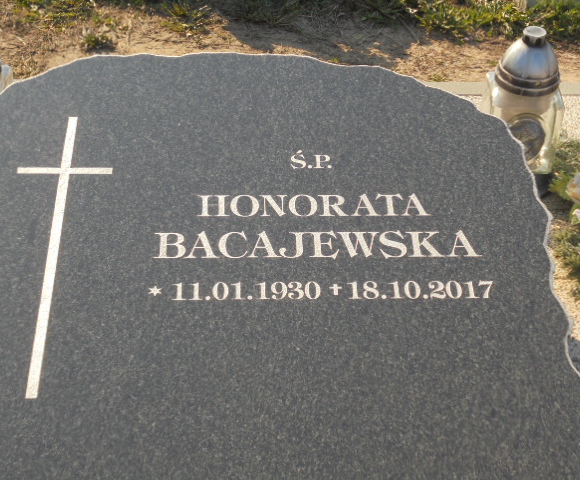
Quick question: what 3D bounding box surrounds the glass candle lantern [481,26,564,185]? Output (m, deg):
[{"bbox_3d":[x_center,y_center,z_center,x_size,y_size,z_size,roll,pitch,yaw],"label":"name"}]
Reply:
[{"bbox_3d":[0.405,-0.225,2.040,0.135,0.300,0.130,5,38,6],"label":"glass candle lantern"}]

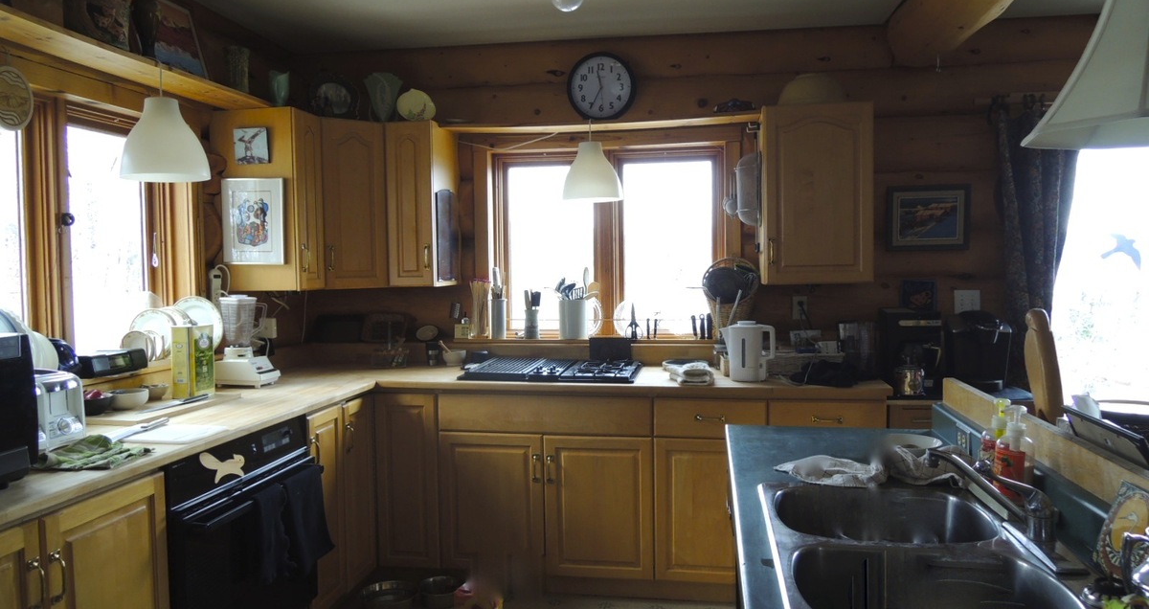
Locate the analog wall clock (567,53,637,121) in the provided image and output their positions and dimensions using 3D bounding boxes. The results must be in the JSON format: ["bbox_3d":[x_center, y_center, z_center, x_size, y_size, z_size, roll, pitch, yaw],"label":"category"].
[{"bbox_3d":[0.135,-1.053,3.868,0.334,0.334,0.050,0,2,10],"label":"analog wall clock"}]

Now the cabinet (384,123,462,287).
[{"bbox_3d":[-0.743,-0.477,3.899,0.214,0.778,0.330,0,2,10],"label":"cabinet"}]

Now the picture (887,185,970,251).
[{"bbox_3d":[1.599,-0.389,3.598,0.350,0.288,0.025,0,3,10],"label":"picture"}]

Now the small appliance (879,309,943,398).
[{"bbox_3d":[1.410,0.198,3.352,0.210,0.352,0.220,0,2,10],"label":"small appliance"}]

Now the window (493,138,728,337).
[{"bbox_3d":[0.169,-0.335,3.988,1.172,1.002,0.100,0,2,10],"label":"window"}]

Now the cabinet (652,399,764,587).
[{"bbox_3d":[0.608,0.765,3.572,0.457,0.785,0.600,0,2,10],"label":"cabinet"}]

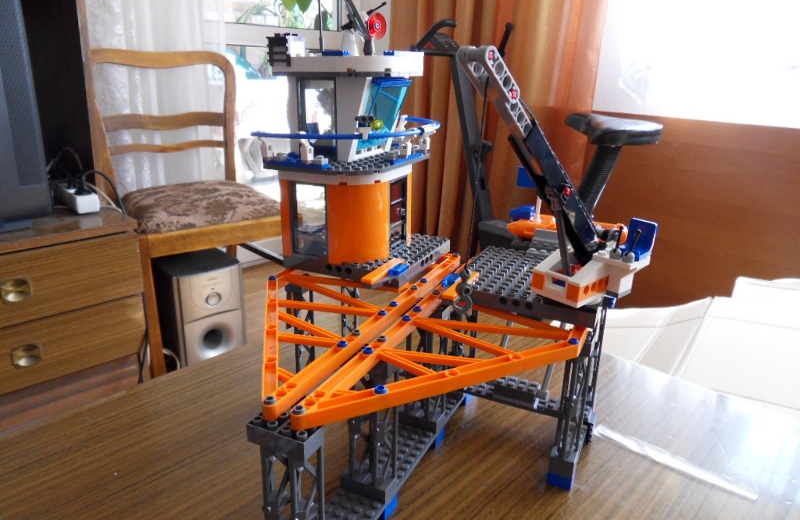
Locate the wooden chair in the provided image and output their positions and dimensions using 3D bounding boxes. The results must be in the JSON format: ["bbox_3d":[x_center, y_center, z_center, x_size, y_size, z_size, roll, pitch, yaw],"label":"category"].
[{"bbox_3d":[-0.594,-0.162,1.657,0.440,0.873,0.480,-13,23,-37],"label":"wooden chair"}]

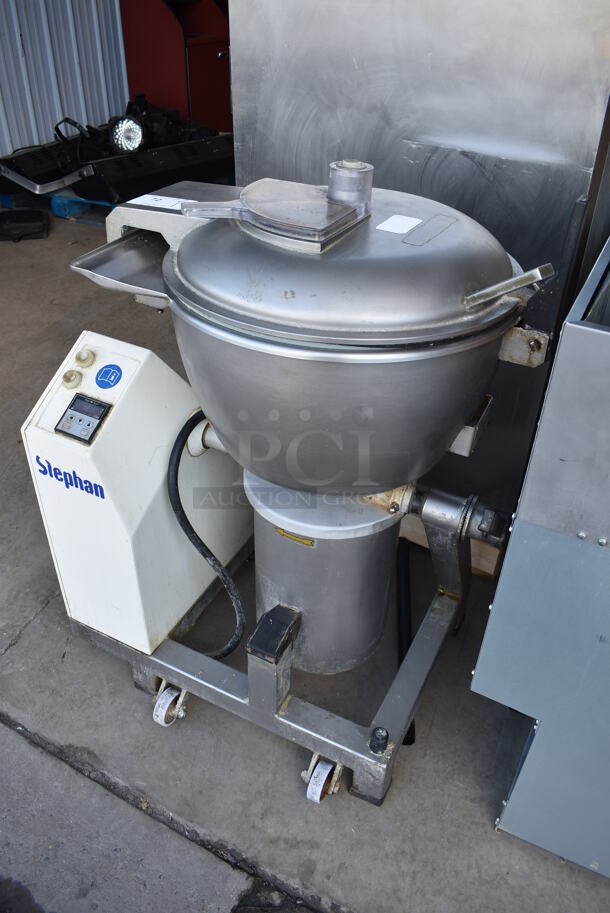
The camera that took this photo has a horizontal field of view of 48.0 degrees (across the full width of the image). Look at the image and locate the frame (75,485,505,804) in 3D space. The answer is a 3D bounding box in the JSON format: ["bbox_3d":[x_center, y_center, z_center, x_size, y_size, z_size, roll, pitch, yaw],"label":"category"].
[{"bbox_3d":[-0.043,0.217,1.417,0.816,0.582,0.573,17,38,22],"label":"frame"}]

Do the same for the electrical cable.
[{"bbox_3d":[-0.182,0.196,1.390,0.134,0.604,0.159,17,38,22],"label":"electrical cable"}]

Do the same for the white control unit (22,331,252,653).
[{"bbox_3d":[-0.292,0.011,1.467,0.225,0.597,0.500,17,38,22],"label":"white control unit"}]

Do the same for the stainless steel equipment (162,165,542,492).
[{"bbox_3d":[0.061,-0.172,1.121,0.586,0.573,0.573,17,38,22],"label":"stainless steel equipment"}]

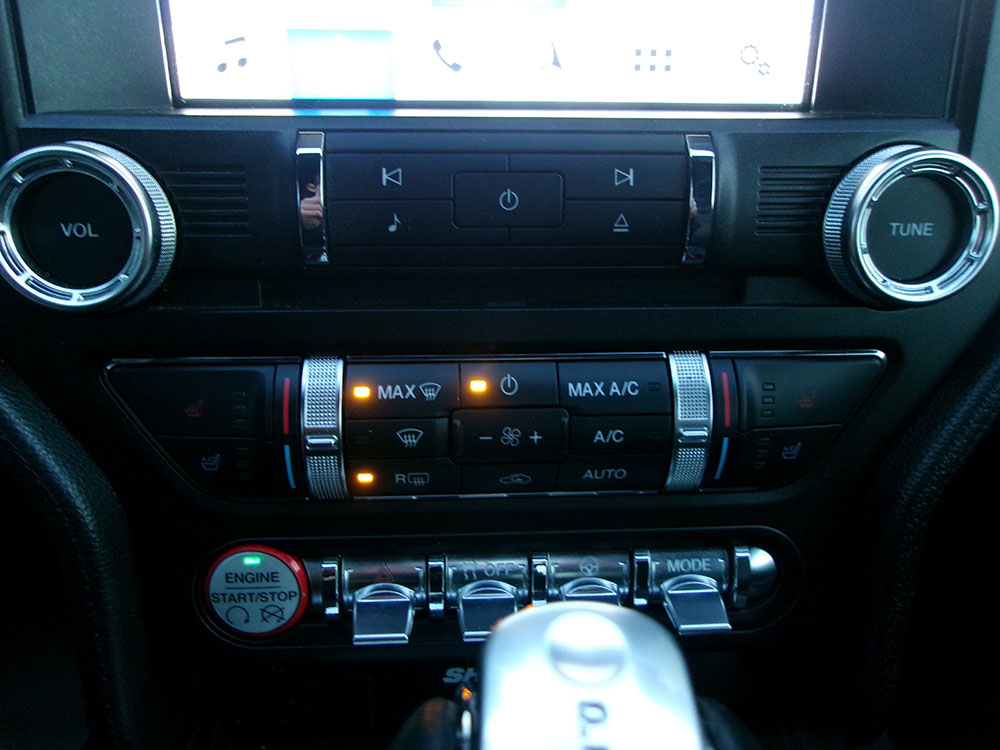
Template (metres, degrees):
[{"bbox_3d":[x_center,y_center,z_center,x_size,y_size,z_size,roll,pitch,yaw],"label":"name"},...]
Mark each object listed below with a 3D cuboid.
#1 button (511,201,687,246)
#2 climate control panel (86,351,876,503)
[{"bbox_3d":[0.028,-0.044,0.225,0.051,0.013,0.005,-1,11,-3],"label":"button"},{"bbox_3d":[0.001,0.013,0.237,0.226,0.045,0.018,-1,11,-3],"label":"climate control panel"}]

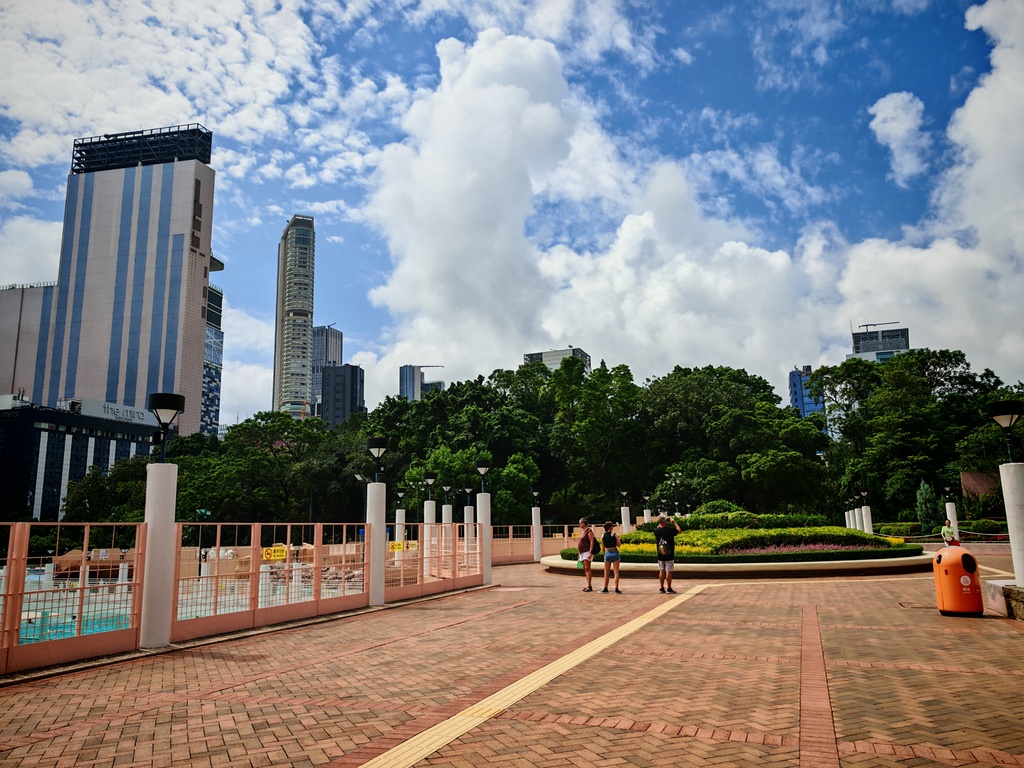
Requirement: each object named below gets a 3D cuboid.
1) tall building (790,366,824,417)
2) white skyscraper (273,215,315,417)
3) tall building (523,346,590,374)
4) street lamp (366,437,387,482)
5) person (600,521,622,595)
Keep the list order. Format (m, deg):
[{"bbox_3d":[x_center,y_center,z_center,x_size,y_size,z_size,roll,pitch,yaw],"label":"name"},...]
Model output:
[{"bbox_3d":[157.556,34.989,369.837,17.500,81.859,20.000,-5,-11,18],"label":"tall building"},{"bbox_3d":[-176.302,-1.687,571.332,23.000,260.000,48.000,4,-13,-26],"label":"white skyscraper"},{"bbox_3d":[34.725,46.367,505.247,42.000,137.000,26.000,-6,-12,21],"label":"tall building"},{"bbox_3d":[-2.868,1.644,15.213,0.440,0.980,0.440,-1,-12,0],"label":"street lamp"},{"bbox_3d":[2.307,4.020,16.545,0.480,1.588,0.360,-5,-11,18],"label":"person"}]

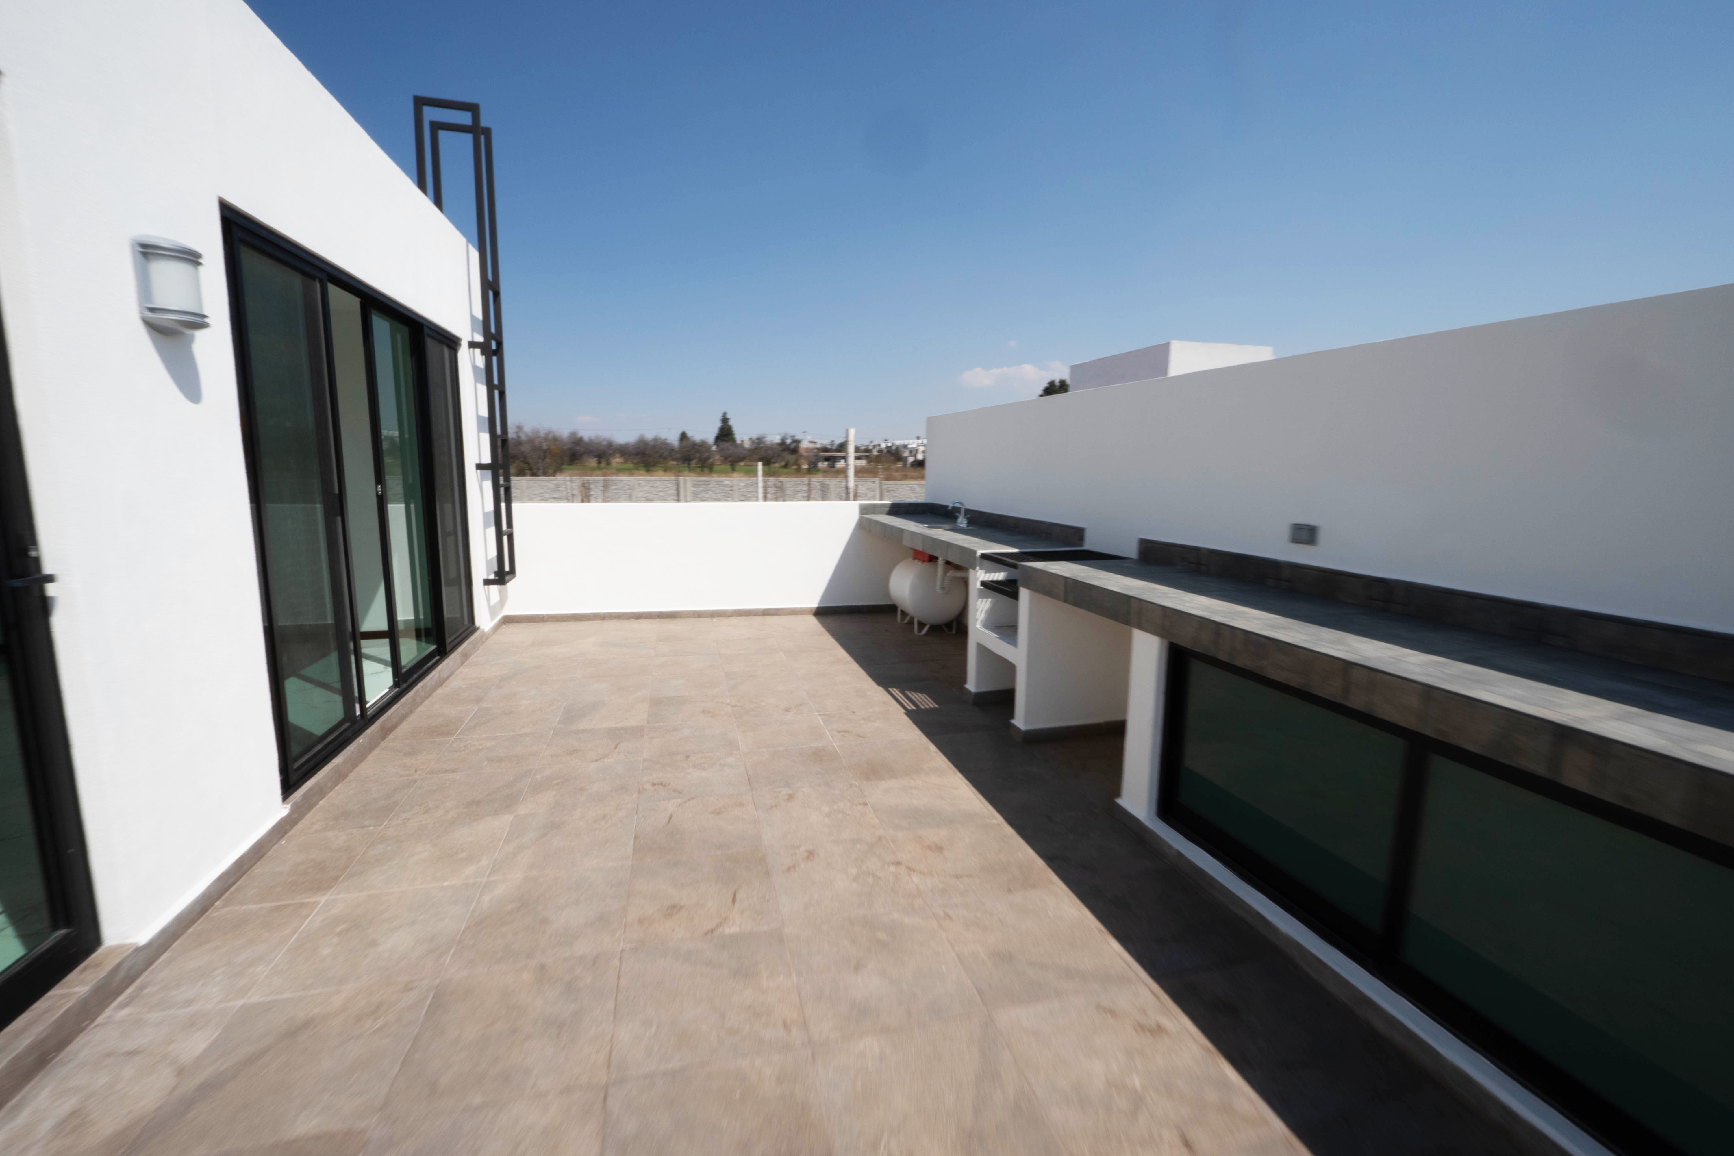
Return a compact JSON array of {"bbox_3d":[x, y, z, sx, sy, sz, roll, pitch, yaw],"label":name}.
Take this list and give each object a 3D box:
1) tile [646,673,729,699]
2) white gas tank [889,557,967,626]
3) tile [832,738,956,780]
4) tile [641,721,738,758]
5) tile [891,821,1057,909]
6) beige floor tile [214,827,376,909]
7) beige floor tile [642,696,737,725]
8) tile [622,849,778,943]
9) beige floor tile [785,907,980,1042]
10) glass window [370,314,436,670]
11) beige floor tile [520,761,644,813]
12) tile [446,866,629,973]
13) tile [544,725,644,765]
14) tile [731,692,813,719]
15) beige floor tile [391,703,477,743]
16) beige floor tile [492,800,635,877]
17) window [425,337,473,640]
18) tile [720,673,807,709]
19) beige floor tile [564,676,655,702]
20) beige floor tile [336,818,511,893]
[{"bbox_3d":[-1.106,0.661,4.498,0.450,0.010,0.450,-1,9,-15],"label":"tile"},{"bbox_3d":[0.504,0.107,6.084,0.500,0.520,0.750,-1,9,-15],"label":"white gas tank"},{"bbox_3d":[0.123,0.870,3.451,0.451,0.012,0.447,-1,9,-15],"label":"tile"},{"bbox_3d":[-0.876,0.804,3.629,0.450,0.010,0.450,-1,9,-15],"label":"tile"},{"bbox_3d":[0.355,1.013,2.570,0.451,0.012,0.453,-1,9,-15],"label":"tile"},{"bbox_3d":[-1.905,0.972,2.450,0.302,0.012,0.455,-1,9,-15],"label":"beige floor tile"},{"bbox_3d":[-0.999,0.741,4.091,0.451,0.012,0.458,-1,9,-15],"label":"beige floor tile"},{"bbox_3d":[-0.530,1.017,2.326,0.450,0.010,0.450,-1,9,-15],"label":"tile"},{"bbox_3d":[0.026,1.090,2.016,0.453,0.012,0.447,-1,9,-15],"label":"beige floor tile"},{"bbox_3d":[-2.619,-0.461,4.117,0.019,1.925,0.607,-1,9,-15],"label":"glass window"},{"bbox_3d":[-1.187,0.875,3.043,0.450,0.010,0.452,-1,9,-15],"label":"beige floor tile"},{"bbox_3d":[-0.978,1.032,2.221,0.449,0.012,0.453,-1,9,-15],"label":"tile"},{"bbox_3d":[-1.302,0.805,3.475,0.450,0.010,0.452,-1,9,-15],"label":"tile"},{"bbox_3d":[-0.550,0.724,4.179,0.450,0.010,0.450,-1,9,-15],"label":"tile"},{"bbox_3d":[-2.236,0.757,3.738,0.300,0.010,0.450,-1,9,-15],"label":"beige floor tile"},{"bbox_3d":[-1.073,0.944,2.611,0.450,0.010,0.452,-1,9,-15],"label":"beige floor tile"},{"bbox_3d":[-2.747,-0.566,4.762,0.040,1.917,0.625,-1,9,-15],"label":"window"},{"bbox_3d":[-0.601,0.688,4.340,0.450,0.010,0.520,-1,9,-15],"label":"tile"},{"bbox_3d":[-1.546,0.670,4.383,0.450,0.010,0.450,-1,9,-15],"label":"beige floor tile"},{"bbox_3d":[-1.535,0.967,2.547,0.446,0.012,0.455,-1,9,-15],"label":"beige floor tile"}]

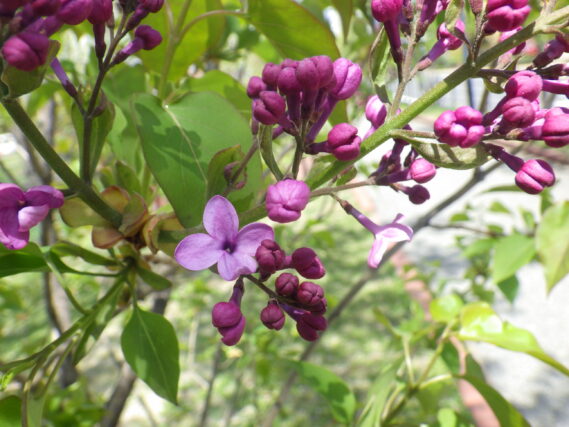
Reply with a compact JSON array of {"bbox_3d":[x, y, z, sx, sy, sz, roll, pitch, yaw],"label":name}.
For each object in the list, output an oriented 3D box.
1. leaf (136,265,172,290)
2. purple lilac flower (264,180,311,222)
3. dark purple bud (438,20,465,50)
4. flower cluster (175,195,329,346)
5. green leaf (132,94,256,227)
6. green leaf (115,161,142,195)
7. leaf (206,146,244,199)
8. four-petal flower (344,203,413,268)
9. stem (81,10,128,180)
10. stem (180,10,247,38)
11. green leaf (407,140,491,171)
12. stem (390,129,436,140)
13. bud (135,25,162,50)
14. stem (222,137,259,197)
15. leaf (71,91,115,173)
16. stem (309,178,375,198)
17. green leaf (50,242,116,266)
[{"bbox_3d":[-0.041,0.020,0.175,0.014,0.004,0.005,34,51,6],"label":"leaf"},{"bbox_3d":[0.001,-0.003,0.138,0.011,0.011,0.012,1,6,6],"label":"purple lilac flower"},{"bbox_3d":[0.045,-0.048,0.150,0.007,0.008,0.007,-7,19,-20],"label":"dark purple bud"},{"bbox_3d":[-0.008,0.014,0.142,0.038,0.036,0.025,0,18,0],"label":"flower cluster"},{"bbox_3d":[-0.025,-0.018,0.175,0.033,0.047,0.011,-20,-6,1],"label":"green leaf"},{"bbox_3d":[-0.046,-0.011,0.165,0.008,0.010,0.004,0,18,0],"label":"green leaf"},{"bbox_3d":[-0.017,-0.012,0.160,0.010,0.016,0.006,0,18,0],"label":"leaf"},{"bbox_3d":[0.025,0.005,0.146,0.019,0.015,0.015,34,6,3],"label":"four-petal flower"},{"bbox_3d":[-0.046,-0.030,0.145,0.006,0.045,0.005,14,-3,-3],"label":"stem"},{"bbox_3d":[-0.025,-0.066,0.190,0.024,0.006,0.003,-22,0,0],"label":"stem"},{"bbox_3d":[0.042,-0.016,0.145,0.023,0.006,0.006,14,-17,0],"label":"green leaf"},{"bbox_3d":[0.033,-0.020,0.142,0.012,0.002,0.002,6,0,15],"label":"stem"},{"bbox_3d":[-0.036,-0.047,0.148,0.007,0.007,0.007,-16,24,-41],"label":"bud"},{"bbox_3d":[-0.013,-0.013,0.160,0.002,0.020,0.002,31,0,0],"label":"stem"},{"bbox_3d":[-0.054,-0.023,0.158,0.011,0.023,0.006,3,0,0],"label":"leaf"},{"bbox_3d":[0.016,-0.007,0.147,0.018,0.002,0.002,-14,0,0],"label":"stem"},{"bbox_3d":[-0.063,0.013,0.175,0.021,0.004,0.006,15,45,-6],"label":"green leaf"}]

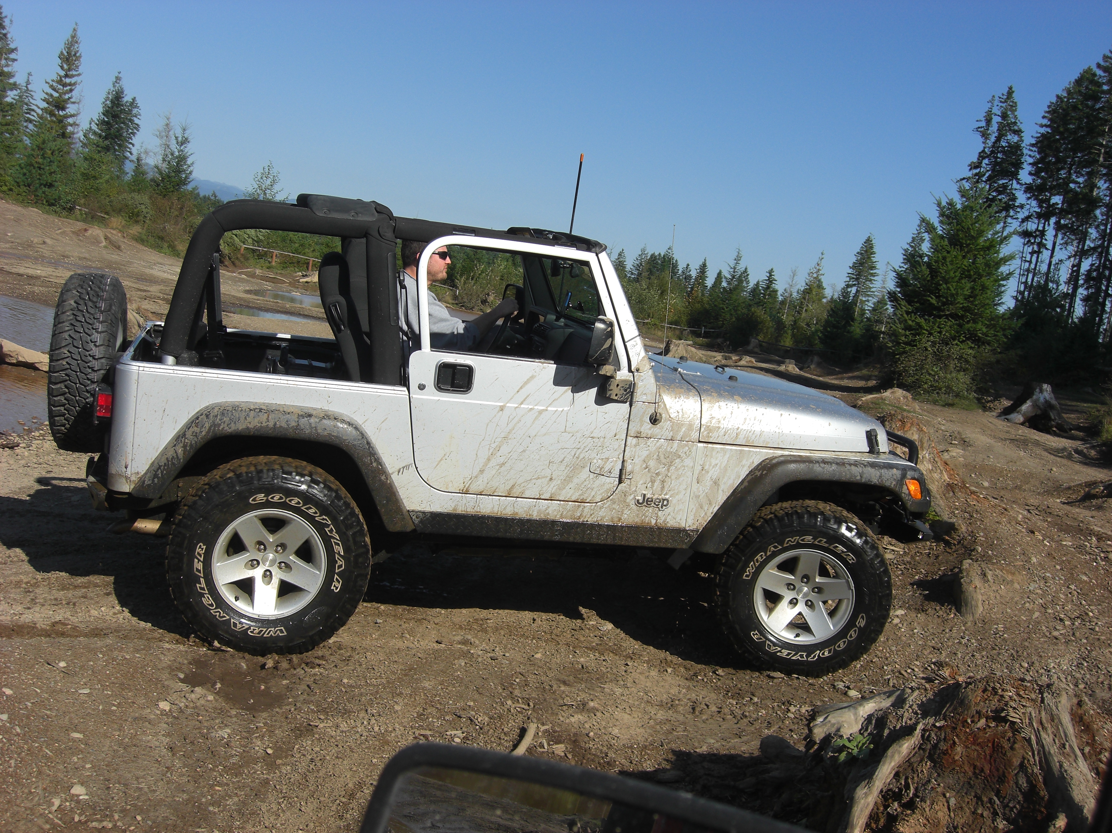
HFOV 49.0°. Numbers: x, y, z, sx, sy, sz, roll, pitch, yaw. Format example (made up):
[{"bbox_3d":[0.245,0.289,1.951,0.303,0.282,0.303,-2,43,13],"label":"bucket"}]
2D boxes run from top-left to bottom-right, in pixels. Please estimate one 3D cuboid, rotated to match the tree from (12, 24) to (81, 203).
[{"bbox_3d":[-25.044,-14.882,60.000,2.733,8.754,2.733,5,7,-24],"label":"tree"}]

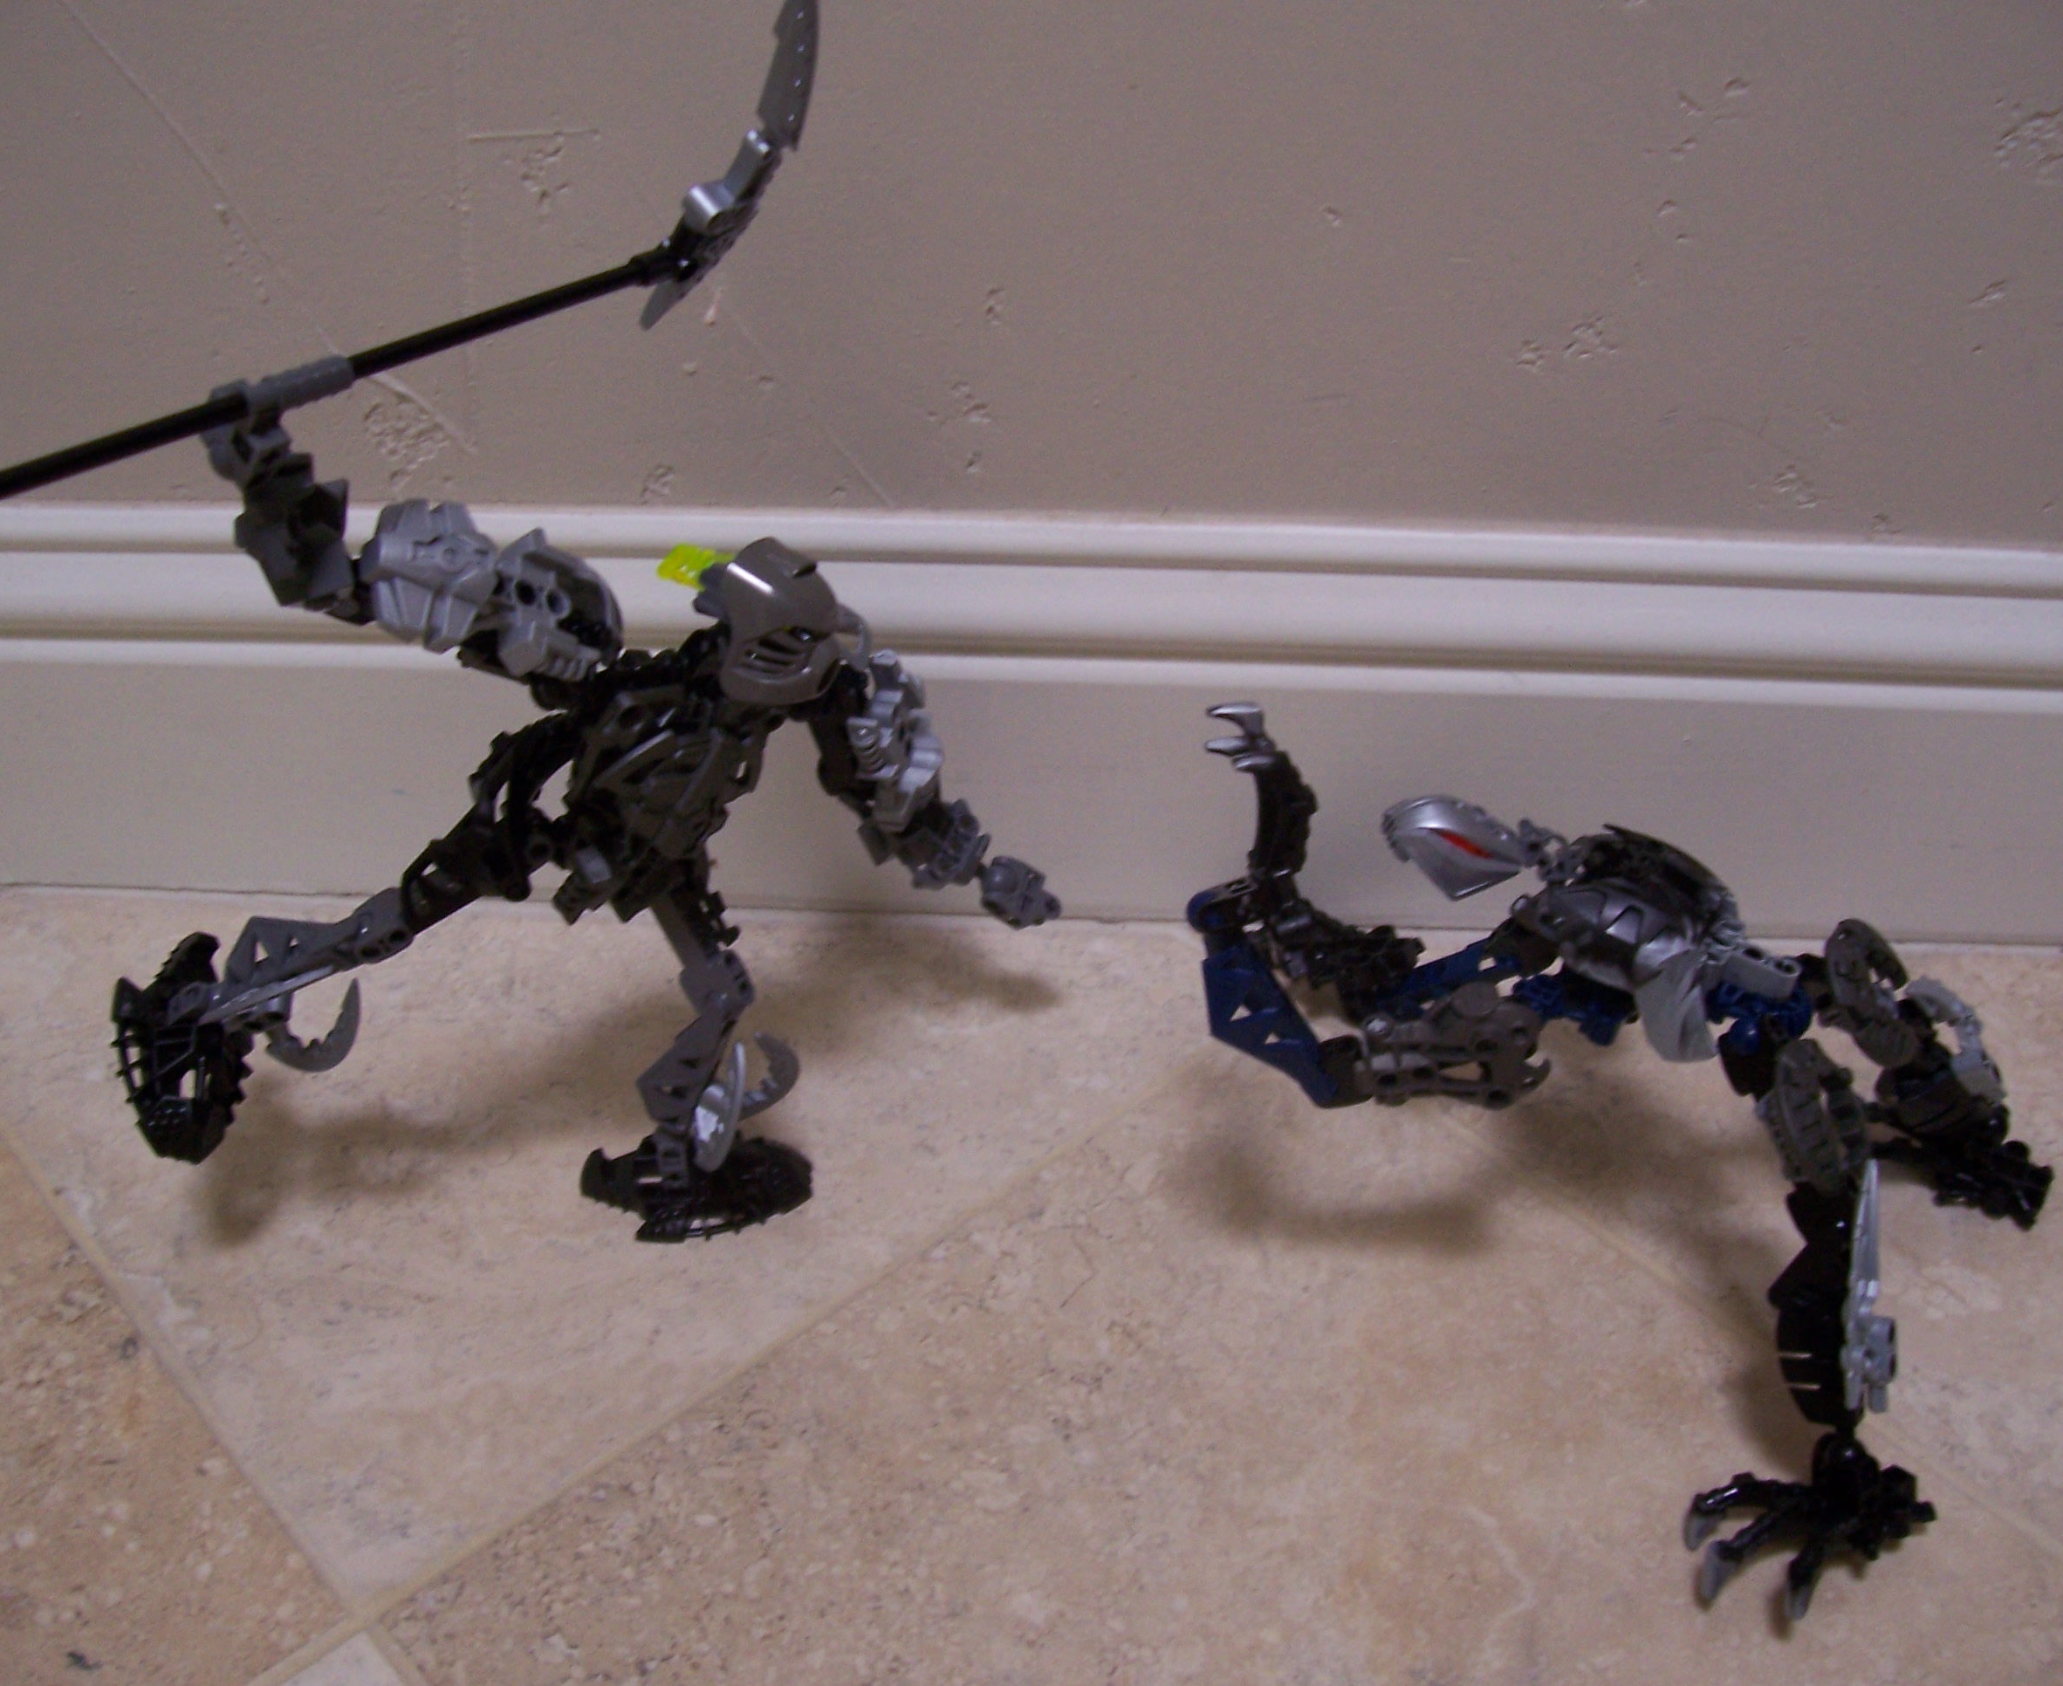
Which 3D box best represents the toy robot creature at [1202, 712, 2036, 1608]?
[{"bbox_3d":[0.159,0.040,0.528,0.248,0.190,0.208,1,40,0],"label":"toy robot creature"}]

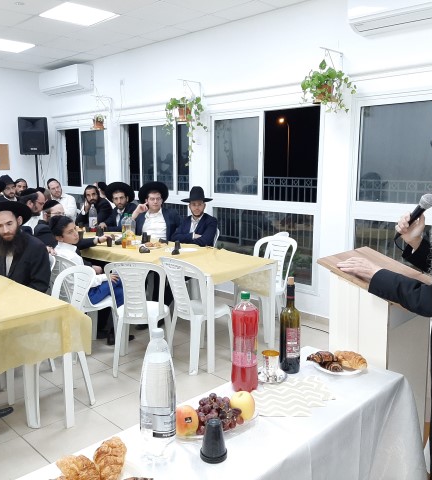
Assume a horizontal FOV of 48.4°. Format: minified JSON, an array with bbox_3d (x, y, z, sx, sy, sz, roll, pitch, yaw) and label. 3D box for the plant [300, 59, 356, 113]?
[{"bbox_3d":[0.999,-1.384,4.306,0.430,0.450,0.380,8,13,43],"label":"plant"}]

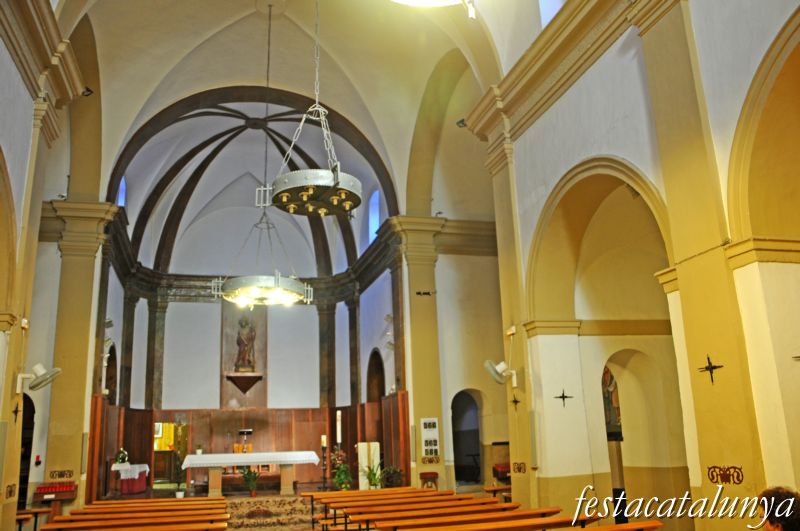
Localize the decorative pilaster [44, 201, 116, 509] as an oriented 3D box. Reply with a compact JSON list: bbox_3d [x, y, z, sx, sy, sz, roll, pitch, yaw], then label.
[{"bbox_3d":[-6.182,1.875,12.490,1.200,6.300,0.800,2,-15,-16],"label":"decorative pilaster"}]

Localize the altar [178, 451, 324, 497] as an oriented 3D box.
[{"bbox_3d":[-3.511,4.972,15.818,3.080,0.940,0.950,2,-15,-16],"label":"altar"}]

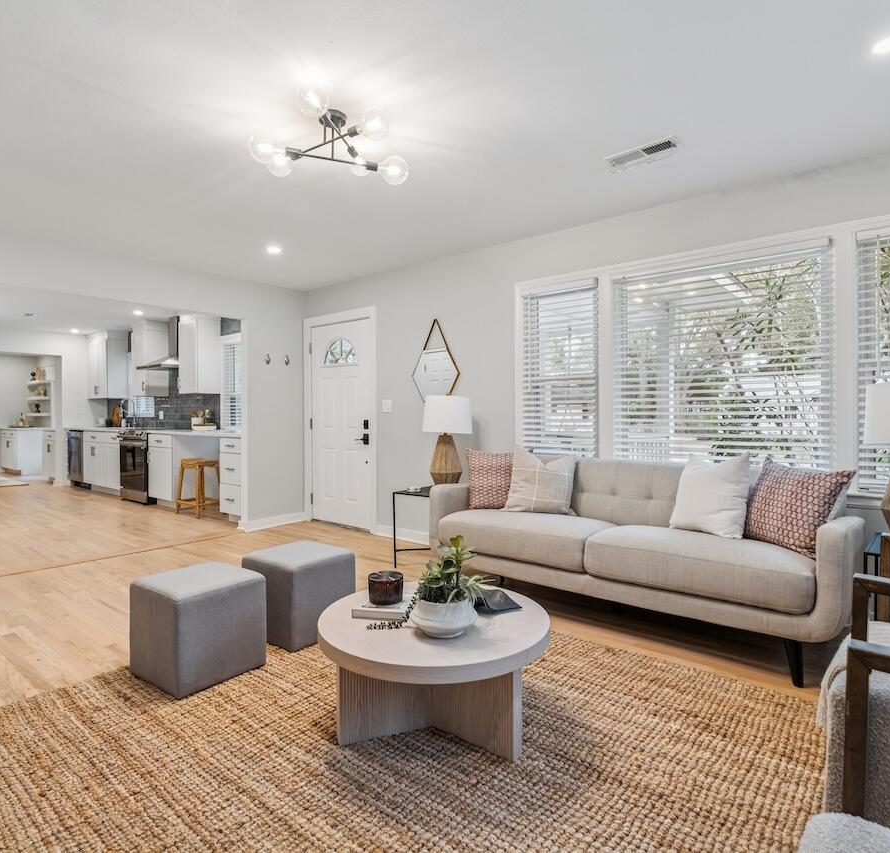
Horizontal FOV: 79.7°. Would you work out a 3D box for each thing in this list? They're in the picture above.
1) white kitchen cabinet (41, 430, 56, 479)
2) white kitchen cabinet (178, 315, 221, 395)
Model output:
[{"bbox_3d":[-6.492,0.453,9.243,0.800,0.800,0.600,1,1,39],"label":"white kitchen cabinet"},{"bbox_3d":[-3.056,-0.880,6.664,0.485,0.980,0.330,1,1,39],"label":"white kitchen cabinet"}]

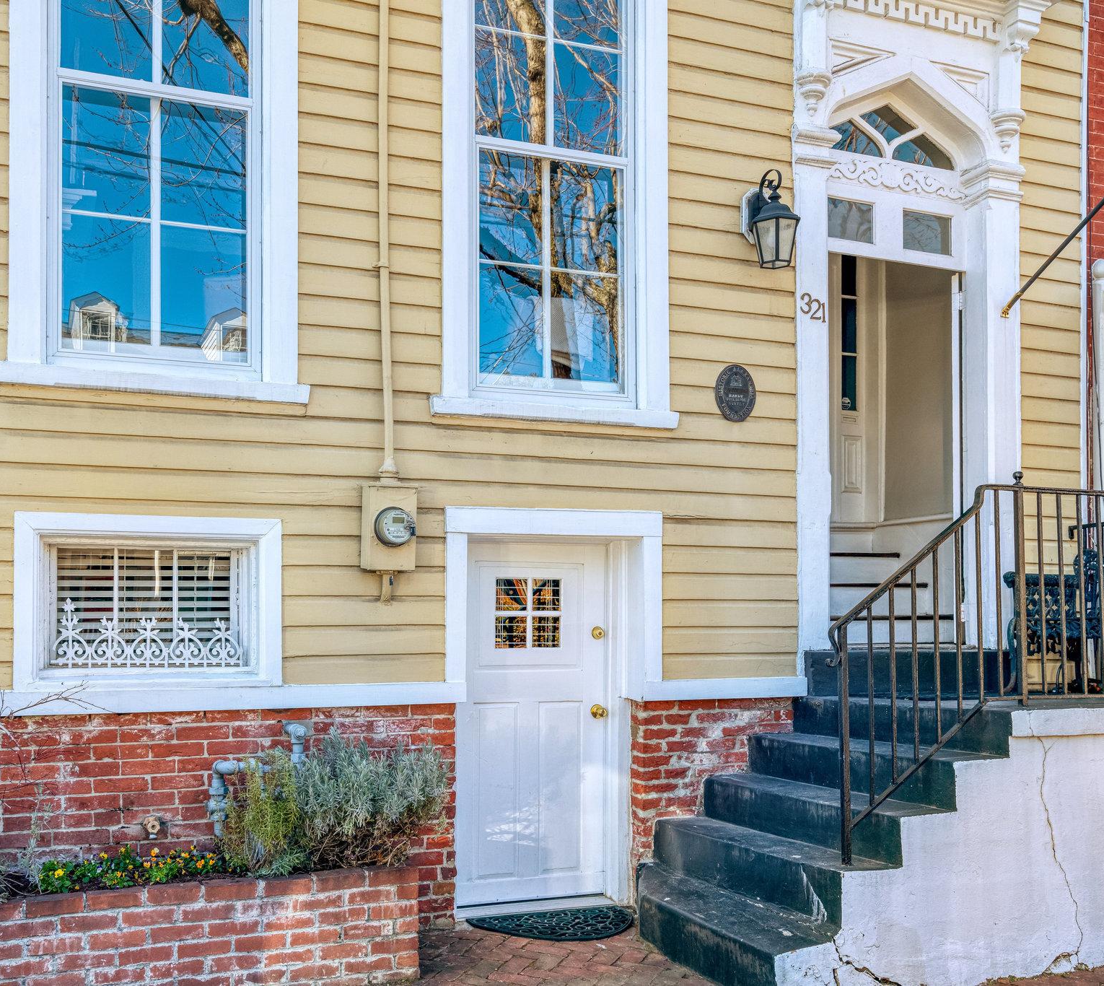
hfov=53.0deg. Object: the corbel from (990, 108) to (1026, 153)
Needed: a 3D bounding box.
[{"bbox_3d":[2.365,-1.882,5.746,0.155,0.210,0.125,2,-5,-19],"label":"corbel"}]

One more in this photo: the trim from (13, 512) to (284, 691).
[{"bbox_3d":[-1.764,0.465,4.887,1.110,0.760,0.120,1,-2,-20],"label":"trim"}]

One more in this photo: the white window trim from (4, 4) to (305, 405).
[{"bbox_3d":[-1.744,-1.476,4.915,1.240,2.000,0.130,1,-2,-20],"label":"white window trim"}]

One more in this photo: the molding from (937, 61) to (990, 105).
[{"bbox_3d":[2.138,-2.130,5.755,0.310,0.195,0.050,2,-5,-19],"label":"molding"}]

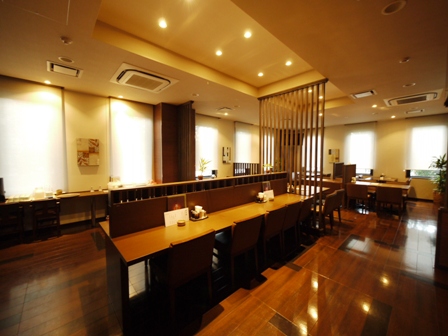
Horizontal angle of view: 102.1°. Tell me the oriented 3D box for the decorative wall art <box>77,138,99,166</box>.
[{"bbox_3d":[-3.206,-0.361,4.308,0.416,0.634,0.041,-3,4,-43],"label":"decorative wall art"}]

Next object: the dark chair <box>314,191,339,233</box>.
[{"bbox_3d":[2.070,0.915,3.945,0.487,0.802,0.528,-3,4,-43],"label":"dark chair"}]

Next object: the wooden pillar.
[{"bbox_3d":[-1.417,-0.294,5.288,0.639,3.060,1.066,-3,4,-43],"label":"wooden pillar"}]

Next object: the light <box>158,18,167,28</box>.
[{"bbox_3d":[-0.809,-1.896,2.399,0.112,0.061,0.112,-3,4,-43],"label":"light"}]

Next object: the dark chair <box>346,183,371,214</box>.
[{"bbox_3d":[3.750,0.857,5.059,0.528,0.792,0.467,-3,4,-43],"label":"dark chair"}]

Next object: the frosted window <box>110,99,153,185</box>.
[{"bbox_3d":[-2.472,-0.662,5.001,1.086,2.274,0.081,-3,4,-43],"label":"frosted window"}]

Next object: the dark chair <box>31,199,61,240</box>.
[{"bbox_3d":[-3.482,0.985,3.561,0.406,0.700,0.447,-3,4,-43],"label":"dark chair"}]

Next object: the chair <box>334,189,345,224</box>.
[{"bbox_3d":[2.487,0.893,4.331,0.487,0.802,0.528,-3,4,-43],"label":"chair"}]

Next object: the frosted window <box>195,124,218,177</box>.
[{"bbox_3d":[-0.634,-0.601,6.712,1.188,1.878,0.081,-3,4,-43],"label":"frosted window"}]

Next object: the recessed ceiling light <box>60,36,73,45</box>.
[{"bbox_3d":[-2.046,-1.658,2.358,0.122,0.046,0.122,-3,4,-43],"label":"recessed ceiling light"}]

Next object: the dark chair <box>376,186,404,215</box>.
[{"bbox_3d":[4.195,0.885,4.579,0.528,0.792,0.477,-3,4,-43],"label":"dark chair"}]

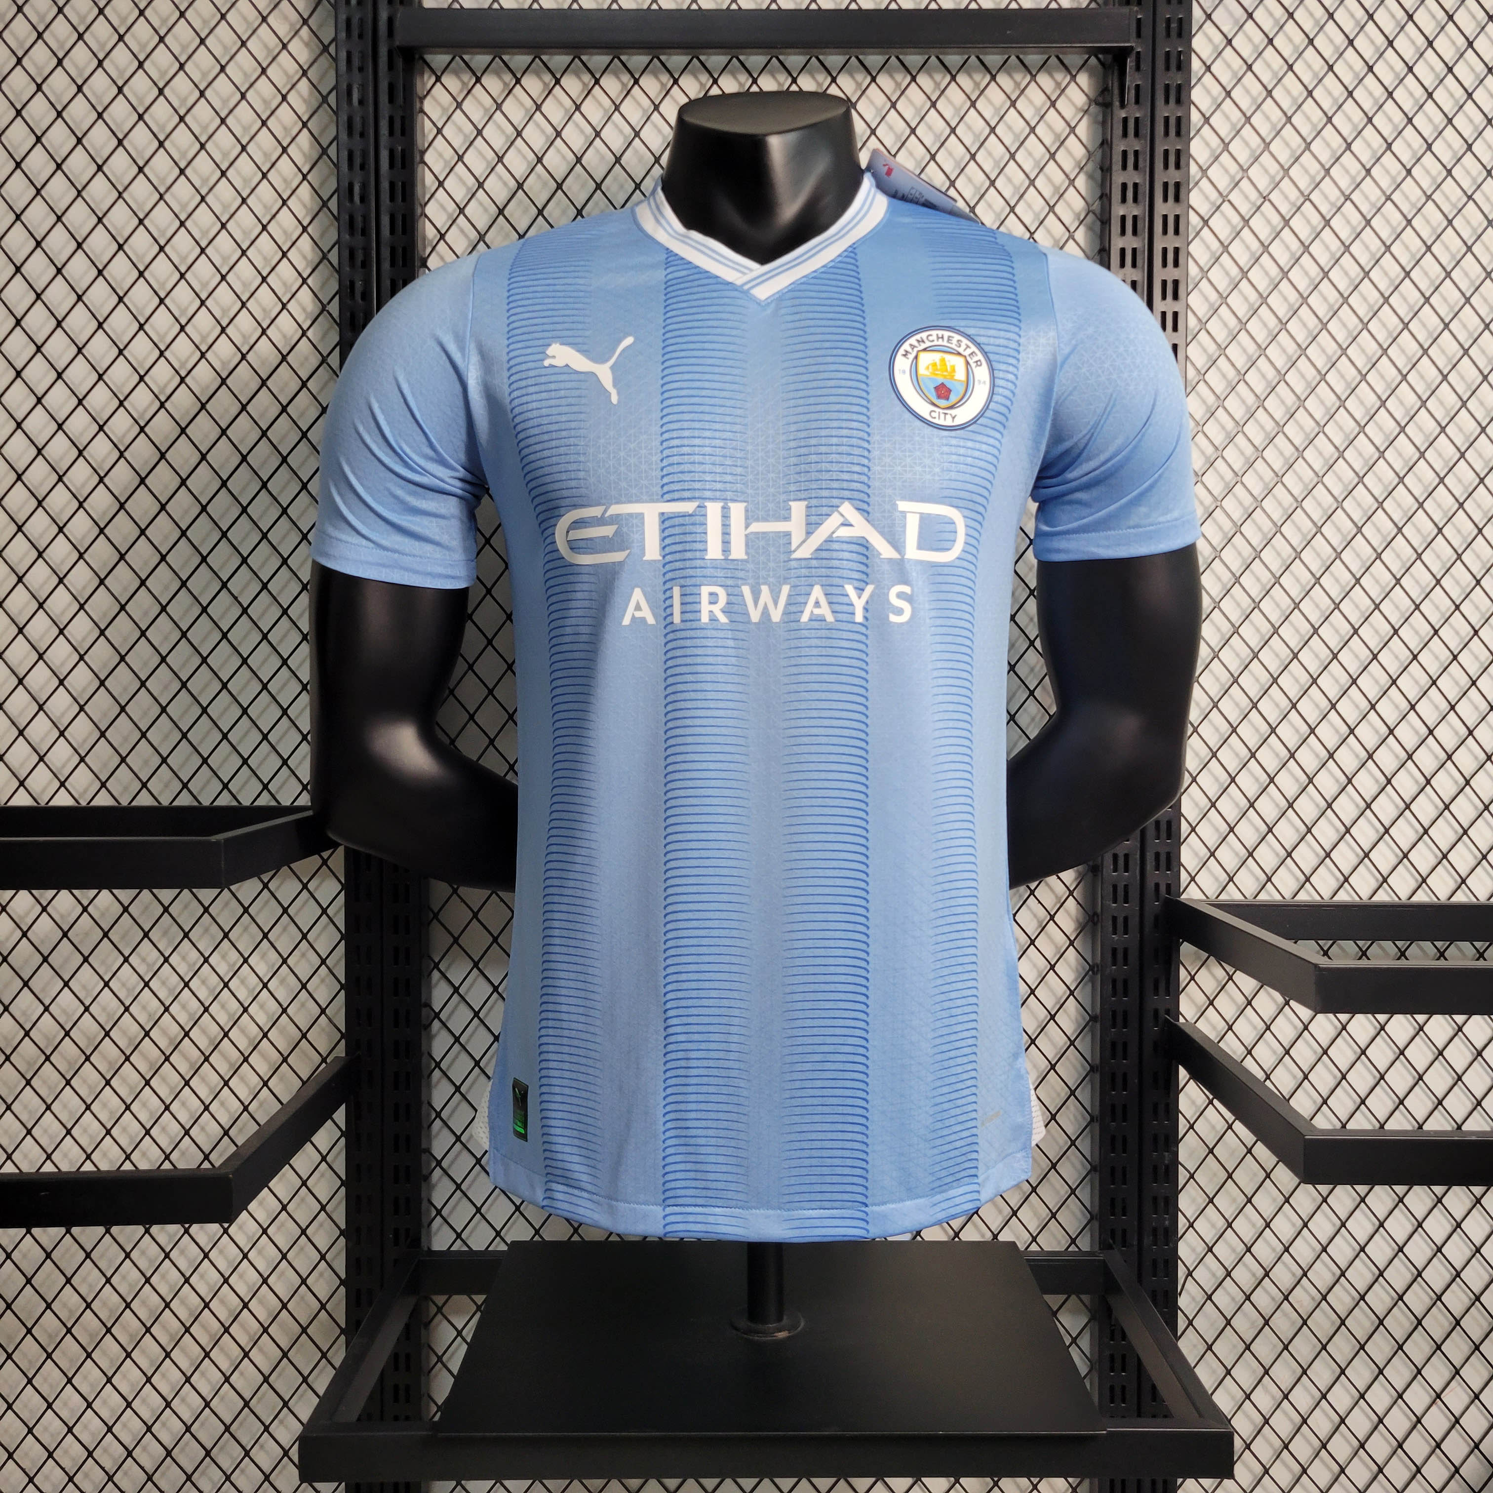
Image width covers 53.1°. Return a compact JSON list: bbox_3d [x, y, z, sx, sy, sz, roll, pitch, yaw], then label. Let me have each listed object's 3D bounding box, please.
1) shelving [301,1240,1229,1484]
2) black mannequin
[{"bbox_3d":[0.013,0.417,1.106,0.594,0.089,0.304,0,3,0],"label":"shelving"},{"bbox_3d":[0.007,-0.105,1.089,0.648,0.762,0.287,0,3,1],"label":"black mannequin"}]

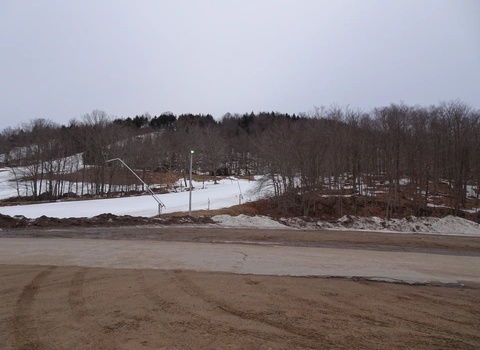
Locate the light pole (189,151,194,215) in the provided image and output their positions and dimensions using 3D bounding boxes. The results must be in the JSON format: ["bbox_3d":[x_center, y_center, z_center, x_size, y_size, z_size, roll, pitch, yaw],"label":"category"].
[{"bbox_3d":[-6.500,1.090,45.000,0.600,9.000,0.500,3,-4,-37],"label":"light pole"}]

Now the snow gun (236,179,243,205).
[{"bbox_3d":[-0.090,3.050,58.000,0.800,4.700,0.800,2,-3,-20],"label":"snow gun"}]

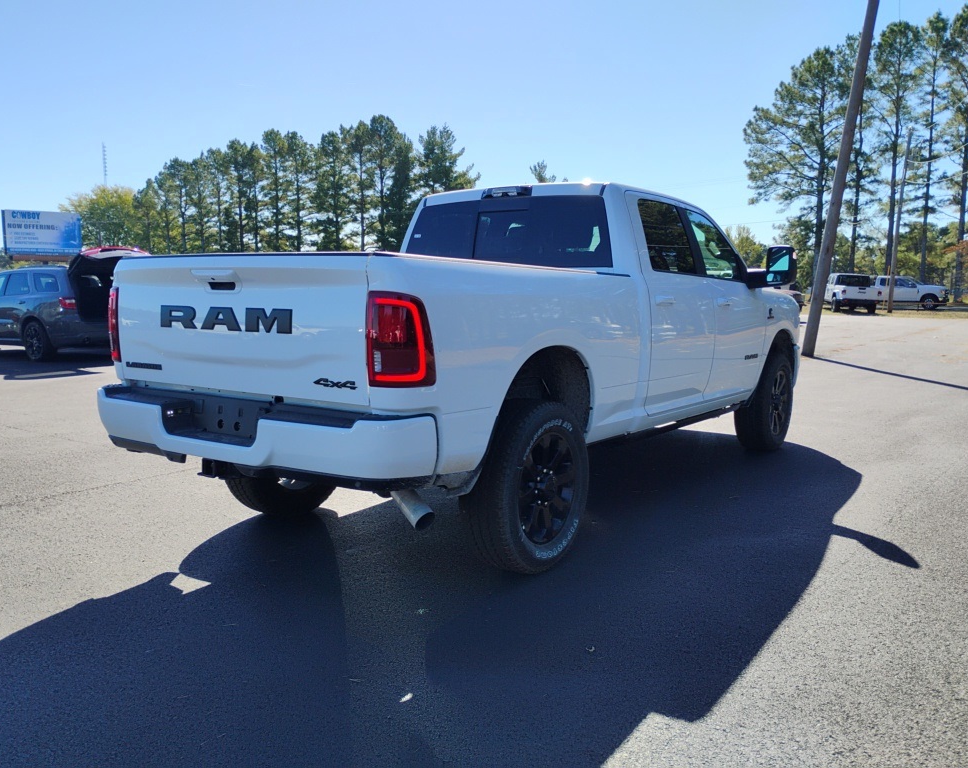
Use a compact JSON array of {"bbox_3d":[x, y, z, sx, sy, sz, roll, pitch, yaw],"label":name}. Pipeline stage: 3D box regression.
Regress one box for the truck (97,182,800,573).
[{"bbox_3d":[0.529,-0.317,5.868,2.330,2.020,6.070,5,8,35],"label":"truck"}]

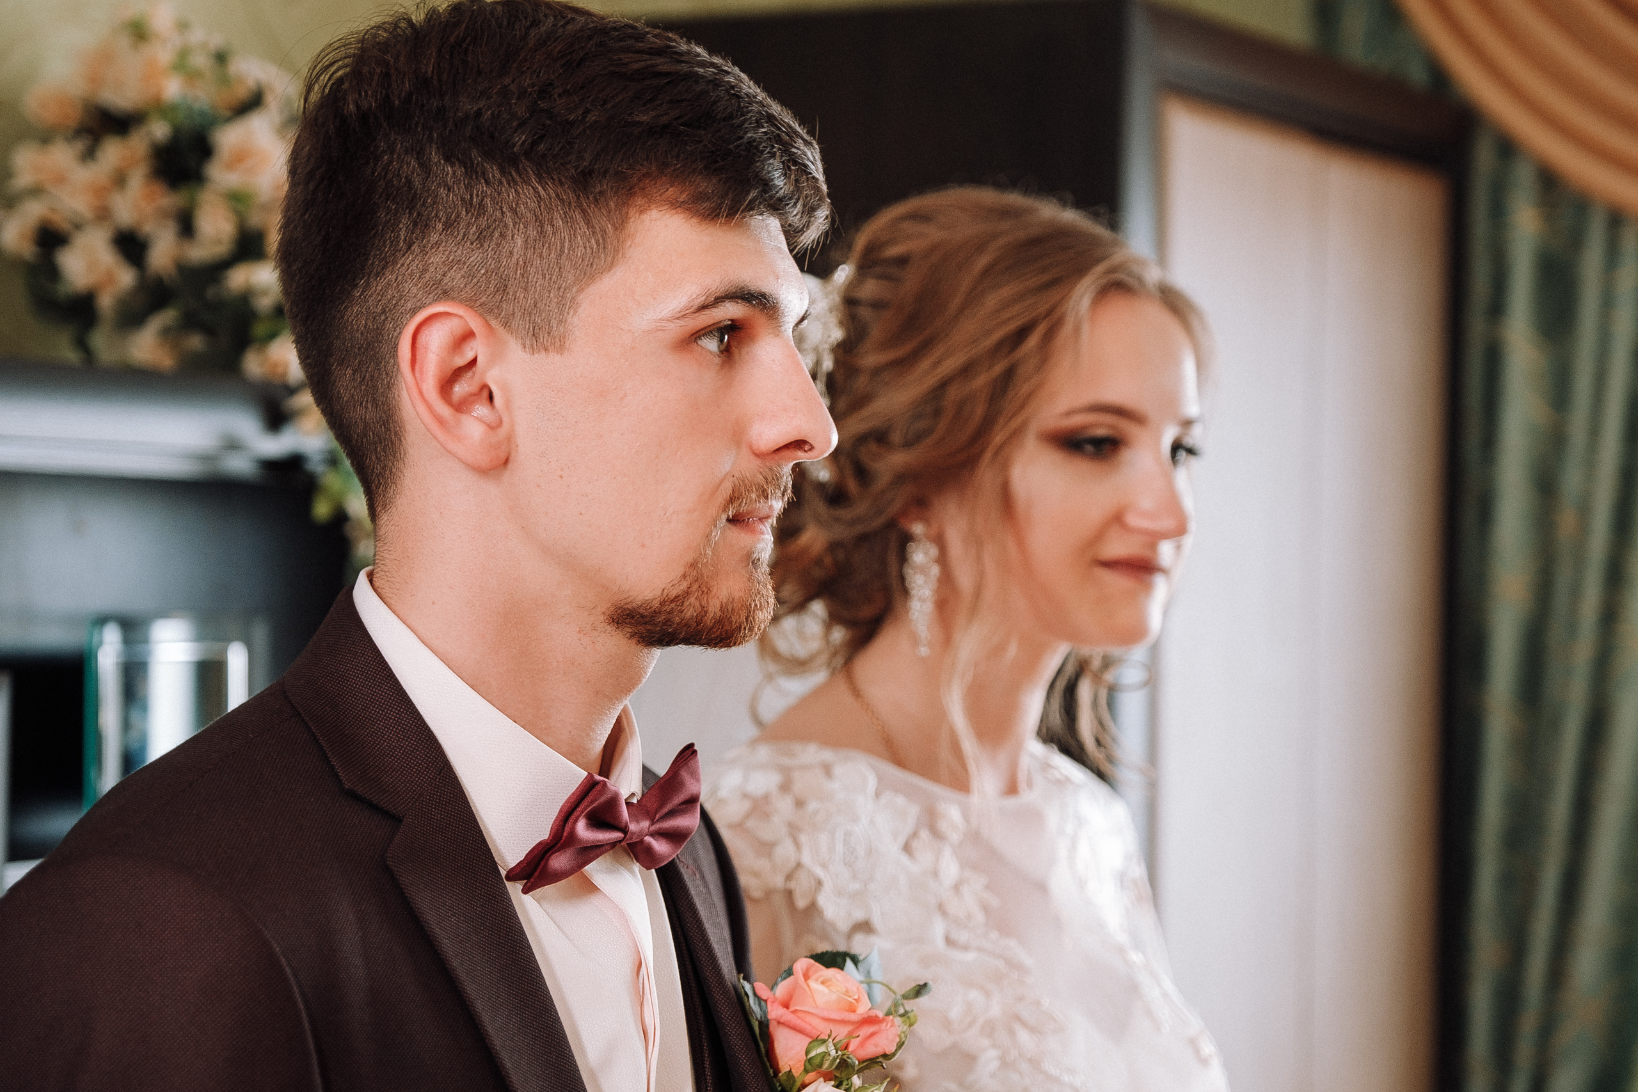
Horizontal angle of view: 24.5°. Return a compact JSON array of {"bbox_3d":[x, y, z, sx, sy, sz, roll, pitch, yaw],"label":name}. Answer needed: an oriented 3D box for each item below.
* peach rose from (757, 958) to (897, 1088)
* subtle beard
[{"bbox_3d":[0.004,0.188,1.485,0.056,0.050,0.055,-7,26,-40],"label":"peach rose"},{"bbox_3d":[-0.043,0.004,1.475,0.062,0.071,0.084,1,1,20],"label":"subtle beard"}]

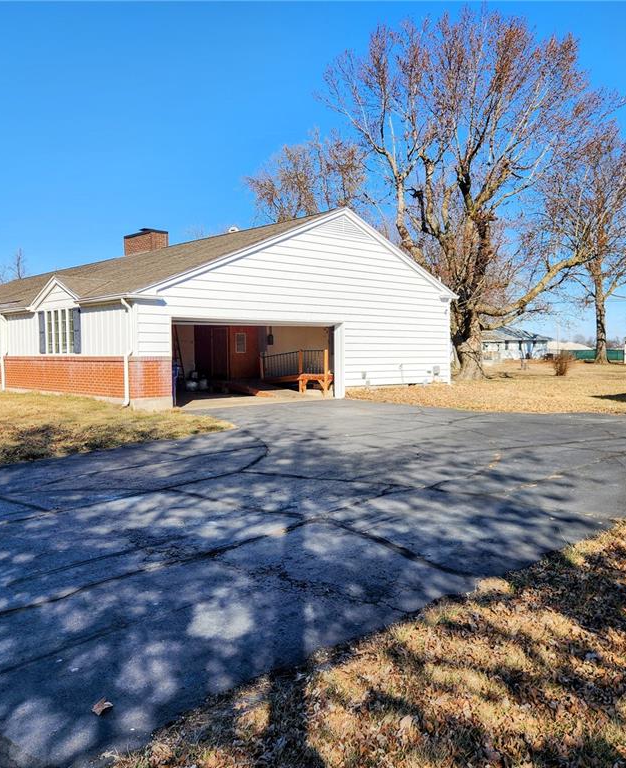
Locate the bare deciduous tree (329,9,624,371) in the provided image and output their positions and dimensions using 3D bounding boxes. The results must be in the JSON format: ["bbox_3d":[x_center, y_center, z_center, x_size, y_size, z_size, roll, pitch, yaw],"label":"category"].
[{"bbox_3d":[6.676,-8.069,29.156,12.600,15.666,12.000,0,3,13],"label":"bare deciduous tree"}]

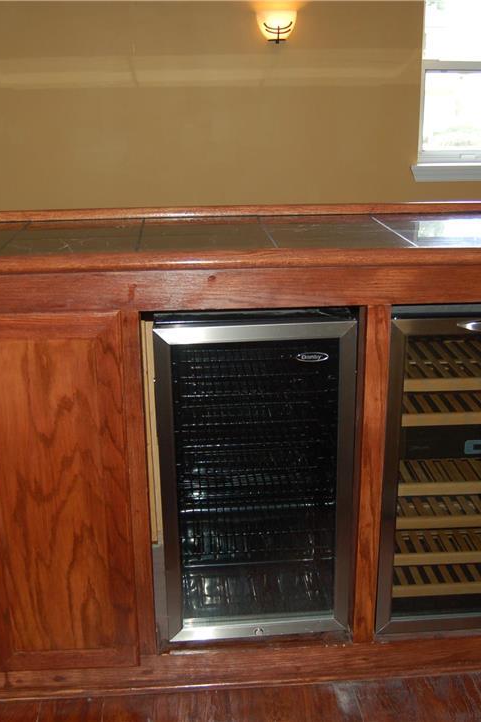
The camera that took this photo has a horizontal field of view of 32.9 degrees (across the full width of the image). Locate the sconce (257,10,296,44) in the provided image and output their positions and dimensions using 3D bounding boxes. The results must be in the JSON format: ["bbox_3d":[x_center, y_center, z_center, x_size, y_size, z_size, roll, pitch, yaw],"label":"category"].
[{"bbox_3d":[0.162,-1.491,3.640,0.175,0.142,0.110,-2,18,-4],"label":"sconce"}]

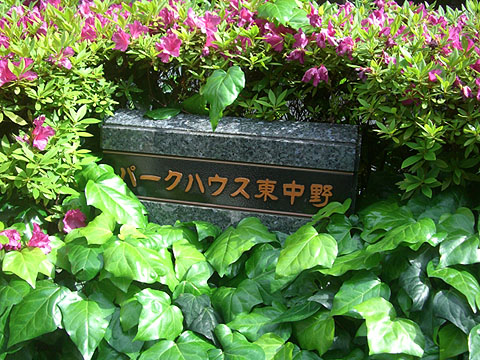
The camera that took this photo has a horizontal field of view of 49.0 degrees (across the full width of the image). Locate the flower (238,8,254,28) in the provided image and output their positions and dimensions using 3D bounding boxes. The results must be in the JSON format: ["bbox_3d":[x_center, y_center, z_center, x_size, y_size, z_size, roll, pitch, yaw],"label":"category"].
[{"bbox_3d":[0.020,-0.490,1.600,0.055,0.058,0.045,0,-18,0],"label":"flower"}]

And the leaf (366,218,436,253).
[{"bbox_3d":[0.379,0.139,1.185,0.198,0.035,0.082,-23,46,-24],"label":"leaf"}]

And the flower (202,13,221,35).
[{"bbox_3d":[-0.077,-0.425,1.430,0.052,0.060,0.050,-3,13,-2],"label":"flower"}]

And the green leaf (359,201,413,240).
[{"bbox_3d":[0.372,0.102,1.330,0.135,0.030,0.110,-5,49,3],"label":"green leaf"}]

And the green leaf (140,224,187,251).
[{"bbox_3d":[-0.178,0.127,1.216,0.105,0.030,0.083,-6,42,-6],"label":"green leaf"}]

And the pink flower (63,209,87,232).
[{"bbox_3d":[-0.437,0.107,1.390,0.060,0.060,0.050,-12,14,-18],"label":"pink flower"}]

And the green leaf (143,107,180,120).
[{"bbox_3d":[-0.207,-0.184,1.451,0.101,0.020,0.071,-14,34,-21],"label":"green leaf"}]

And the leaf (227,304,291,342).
[{"bbox_3d":[0.042,0.327,1.200,0.140,0.030,0.090,-2,53,2],"label":"leaf"}]

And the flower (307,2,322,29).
[{"bbox_3d":[0.197,-0.434,1.390,0.048,0.065,0.050,2,13,7],"label":"flower"}]

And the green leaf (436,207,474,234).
[{"bbox_3d":[0.510,0.099,1.248,0.086,0.030,0.096,14,54,10],"label":"green leaf"}]

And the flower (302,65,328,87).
[{"bbox_3d":[0.215,-0.297,1.500,0.074,0.062,0.050,0,20,0],"label":"flower"}]

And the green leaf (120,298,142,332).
[{"bbox_3d":[-0.229,0.288,1.120,0.060,0.075,0.020,10,-22,11],"label":"green leaf"}]

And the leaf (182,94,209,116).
[{"bbox_3d":[-0.115,-0.205,1.430,0.075,0.022,0.065,-36,62,-14],"label":"leaf"}]

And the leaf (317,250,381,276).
[{"bbox_3d":[0.268,0.203,1.280,0.148,0.025,0.085,-9,37,-2],"label":"leaf"}]

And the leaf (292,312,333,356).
[{"bbox_3d":[0.154,0.313,1.090,0.085,0.100,0.025,-11,-21,-1],"label":"leaf"}]

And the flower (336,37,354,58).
[{"bbox_3d":[0.276,-0.347,1.380,0.052,0.060,0.050,4,19,5],"label":"flower"}]

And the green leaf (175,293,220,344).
[{"bbox_3d":[-0.098,0.316,1.210,0.105,0.120,0.030,-1,-21,3],"label":"green leaf"}]

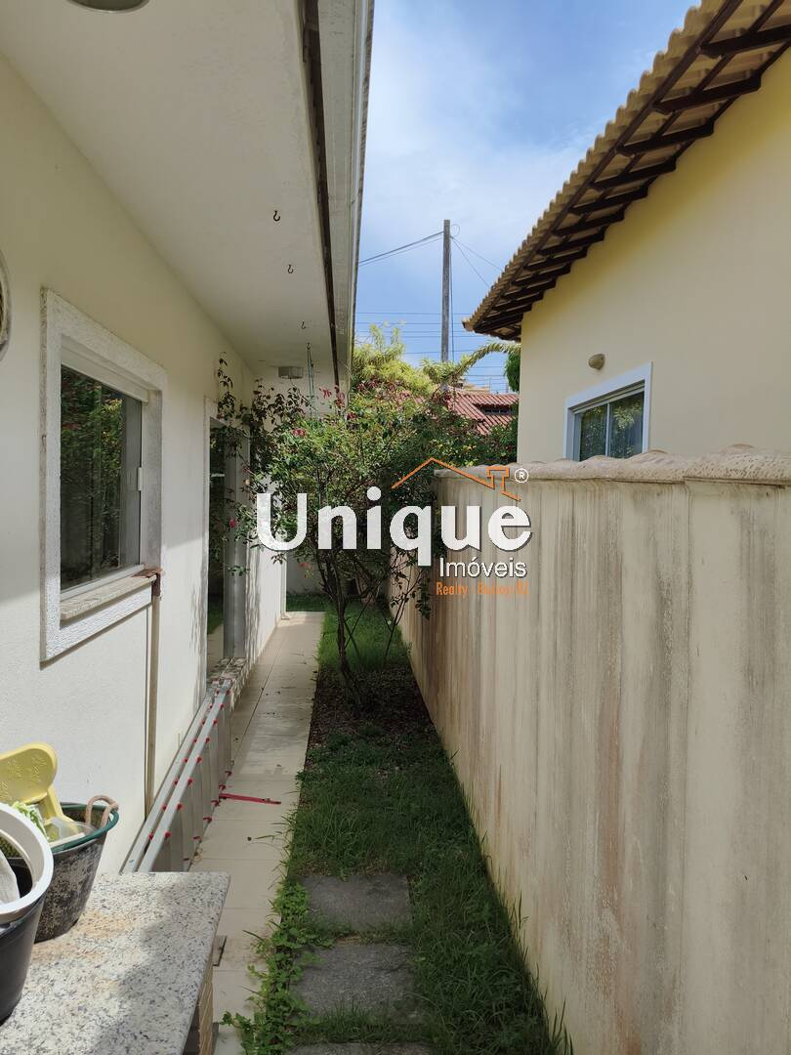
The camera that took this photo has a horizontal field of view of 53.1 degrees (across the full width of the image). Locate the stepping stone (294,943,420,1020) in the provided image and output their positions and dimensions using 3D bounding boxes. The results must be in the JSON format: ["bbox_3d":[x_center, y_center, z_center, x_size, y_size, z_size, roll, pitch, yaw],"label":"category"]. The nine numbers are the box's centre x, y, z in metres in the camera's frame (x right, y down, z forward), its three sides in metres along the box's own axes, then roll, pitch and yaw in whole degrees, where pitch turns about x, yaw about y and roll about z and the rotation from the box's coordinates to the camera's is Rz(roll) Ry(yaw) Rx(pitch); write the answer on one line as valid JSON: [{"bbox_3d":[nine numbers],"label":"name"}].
[{"bbox_3d":[-0.143,1.715,2.966,0.485,0.045,0.485,1,2,-4],"label":"stepping stone"}]

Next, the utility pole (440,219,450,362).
[{"bbox_3d":[0.968,-2.532,16.156,0.150,7.370,0.150,1,2,-4],"label":"utility pole"}]

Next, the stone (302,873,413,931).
[{"bbox_3d":[-0.184,1.690,3.534,0.485,0.045,0.485,1,2,-4],"label":"stone"}]

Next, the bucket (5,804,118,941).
[{"bbox_3d":[-0.837,0.824,1.890,0.315,0.240,0.315,1,2,-4],"label":"bucket"}]

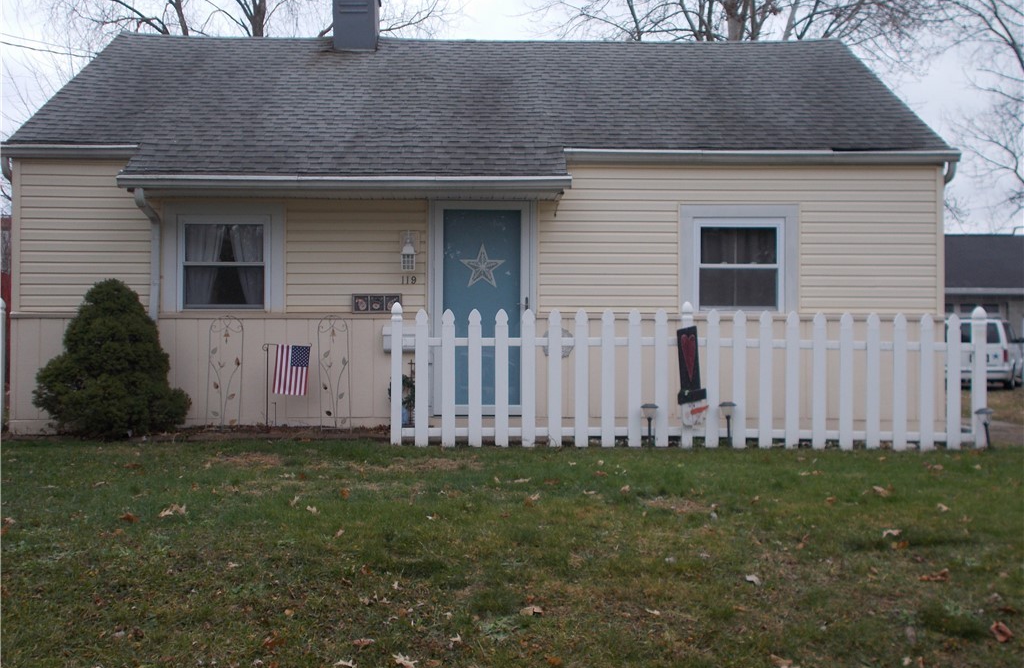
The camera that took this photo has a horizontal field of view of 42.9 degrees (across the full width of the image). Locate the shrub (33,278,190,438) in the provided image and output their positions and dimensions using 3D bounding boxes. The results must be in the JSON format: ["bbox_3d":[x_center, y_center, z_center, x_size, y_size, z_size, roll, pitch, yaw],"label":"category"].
[{"bbox_3d":[-3.538,0.216,11.500,1.400,1.410,1.320,0,0,-2],"label":"shrub"}]

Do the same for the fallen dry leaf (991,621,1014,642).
[{"bbox_3d":[1.978,1.200,5.248,0.085,0.045,0.100,0,-1,0],"label":"fallen dry leaf"}]

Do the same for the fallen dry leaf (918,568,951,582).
[{"bbox_3d":[1.980,1.132,6.100,0.145,0.045,0.110,0,0,-2],"label":"fallen dry leaf"}]

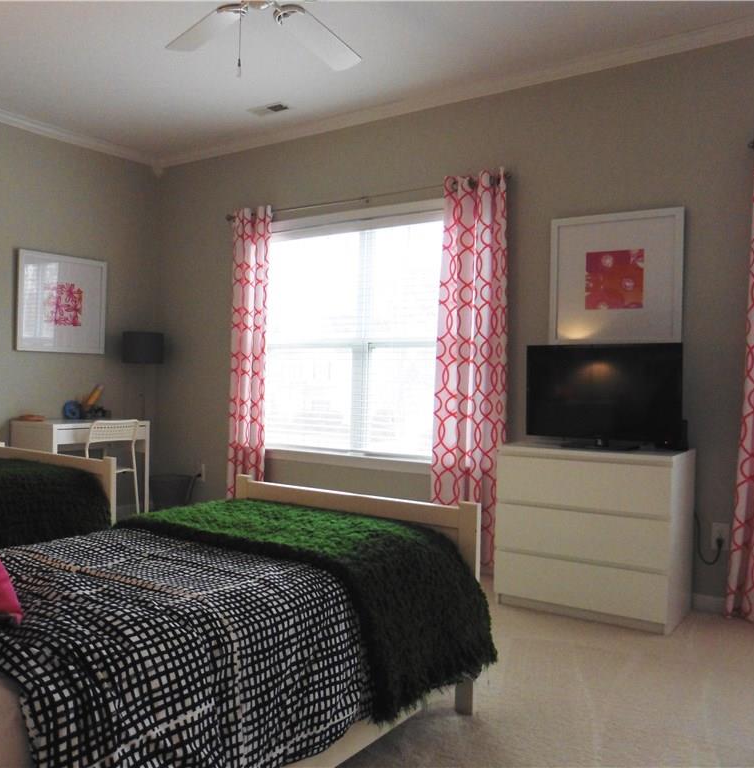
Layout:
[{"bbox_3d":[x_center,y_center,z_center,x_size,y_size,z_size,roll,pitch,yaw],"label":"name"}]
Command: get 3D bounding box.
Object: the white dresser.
[{"bbox_3d":[1.051,0.695,3.441,0.800,0.780,0.480,1,0,34],"label":"white dresser"}]

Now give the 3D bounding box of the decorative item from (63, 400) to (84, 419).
[{"bbox_3d":[-2.085,0.185,4.872,0.100,0.130,0.120,1,0,34],"label":"decorative item"}]

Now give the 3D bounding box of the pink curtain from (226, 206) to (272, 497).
[{"bbox_3d":[-0.916,-0.105,5.005,0.400,2.280,0.110,1,0,34],"label":"pink curtain"}]

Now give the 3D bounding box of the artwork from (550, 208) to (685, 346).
[{"bbox_3d":[1.215,-0.532,3.643,0.670,0.670,0.035,1,0,34],"label":"artwork"}]

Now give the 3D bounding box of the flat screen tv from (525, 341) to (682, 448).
[{"bbox_3d":[1.062,0.059,3.396,0.735,0.490,0.180,1,0,34],"label":"flat screen tv"}]

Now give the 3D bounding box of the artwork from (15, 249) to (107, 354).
[{"bbox_3d":[-2.190,-0.557,4.965,0.035,0.670,0.665,1,0,34],"label":"artwork"}]

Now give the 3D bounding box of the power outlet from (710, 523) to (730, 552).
[{"bbox_3d":[1.628,0.732,3.364,0.072,0.120,0.015,1,0,34],"label":"power outlet"}]

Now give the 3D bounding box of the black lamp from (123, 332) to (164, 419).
[{"bbox_3d":[-1.766,0.330,5.348,0.290,1.410,0.290,1,0,34],"label":"black lamp"}]

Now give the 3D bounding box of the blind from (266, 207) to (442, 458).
[{"bbox_3d":[-0.149,-0.296,4.599,1.600,1.640,0.100,1,0,34],"label":"blind"}]

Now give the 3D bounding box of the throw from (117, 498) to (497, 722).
[{"bbox_3d":[-0.327,0.629,2.249,1.200,0.430,0.740,1,0,34],"label":"throw"}]

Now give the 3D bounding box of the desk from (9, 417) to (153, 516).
[{"bbox_3d":[-2.017,0.641,4.846,0.495,0.770,0.730,1,0,34],"label":"desk"}]

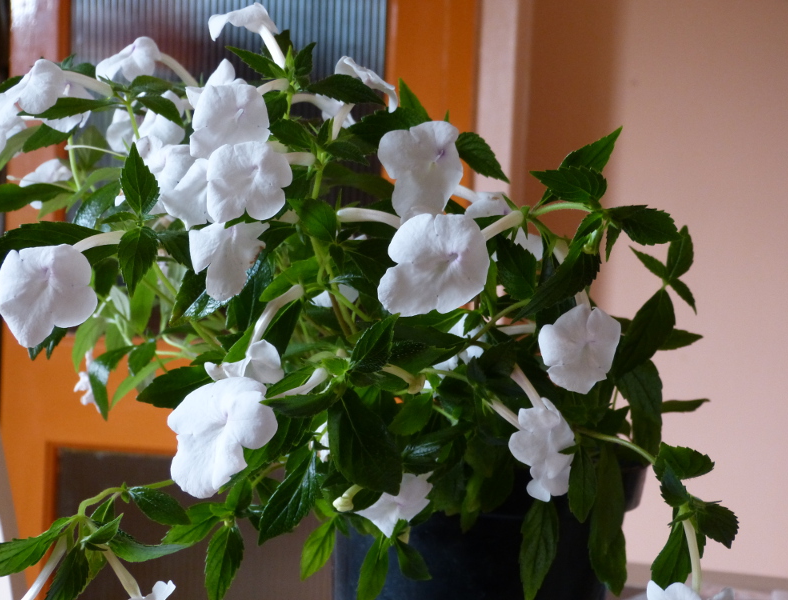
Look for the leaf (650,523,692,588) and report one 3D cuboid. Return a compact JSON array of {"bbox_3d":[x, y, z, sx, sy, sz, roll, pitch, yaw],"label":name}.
[{"bbox_3d":[0.143,0.129,0.660,0.021,0.046,0.008,10,-13,14],"label":"leaf"}]

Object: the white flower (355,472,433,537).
[{"bbox_3d":[0.001,0.098,0.625,0.040,0.035,0.016,-4,14,7],"label":"white flower"}]

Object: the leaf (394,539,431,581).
[{"bbox_3d":[0.009,0.121,0.605,0.013,0.024,0.009,-41,0,-16],"label":"leaf"}]

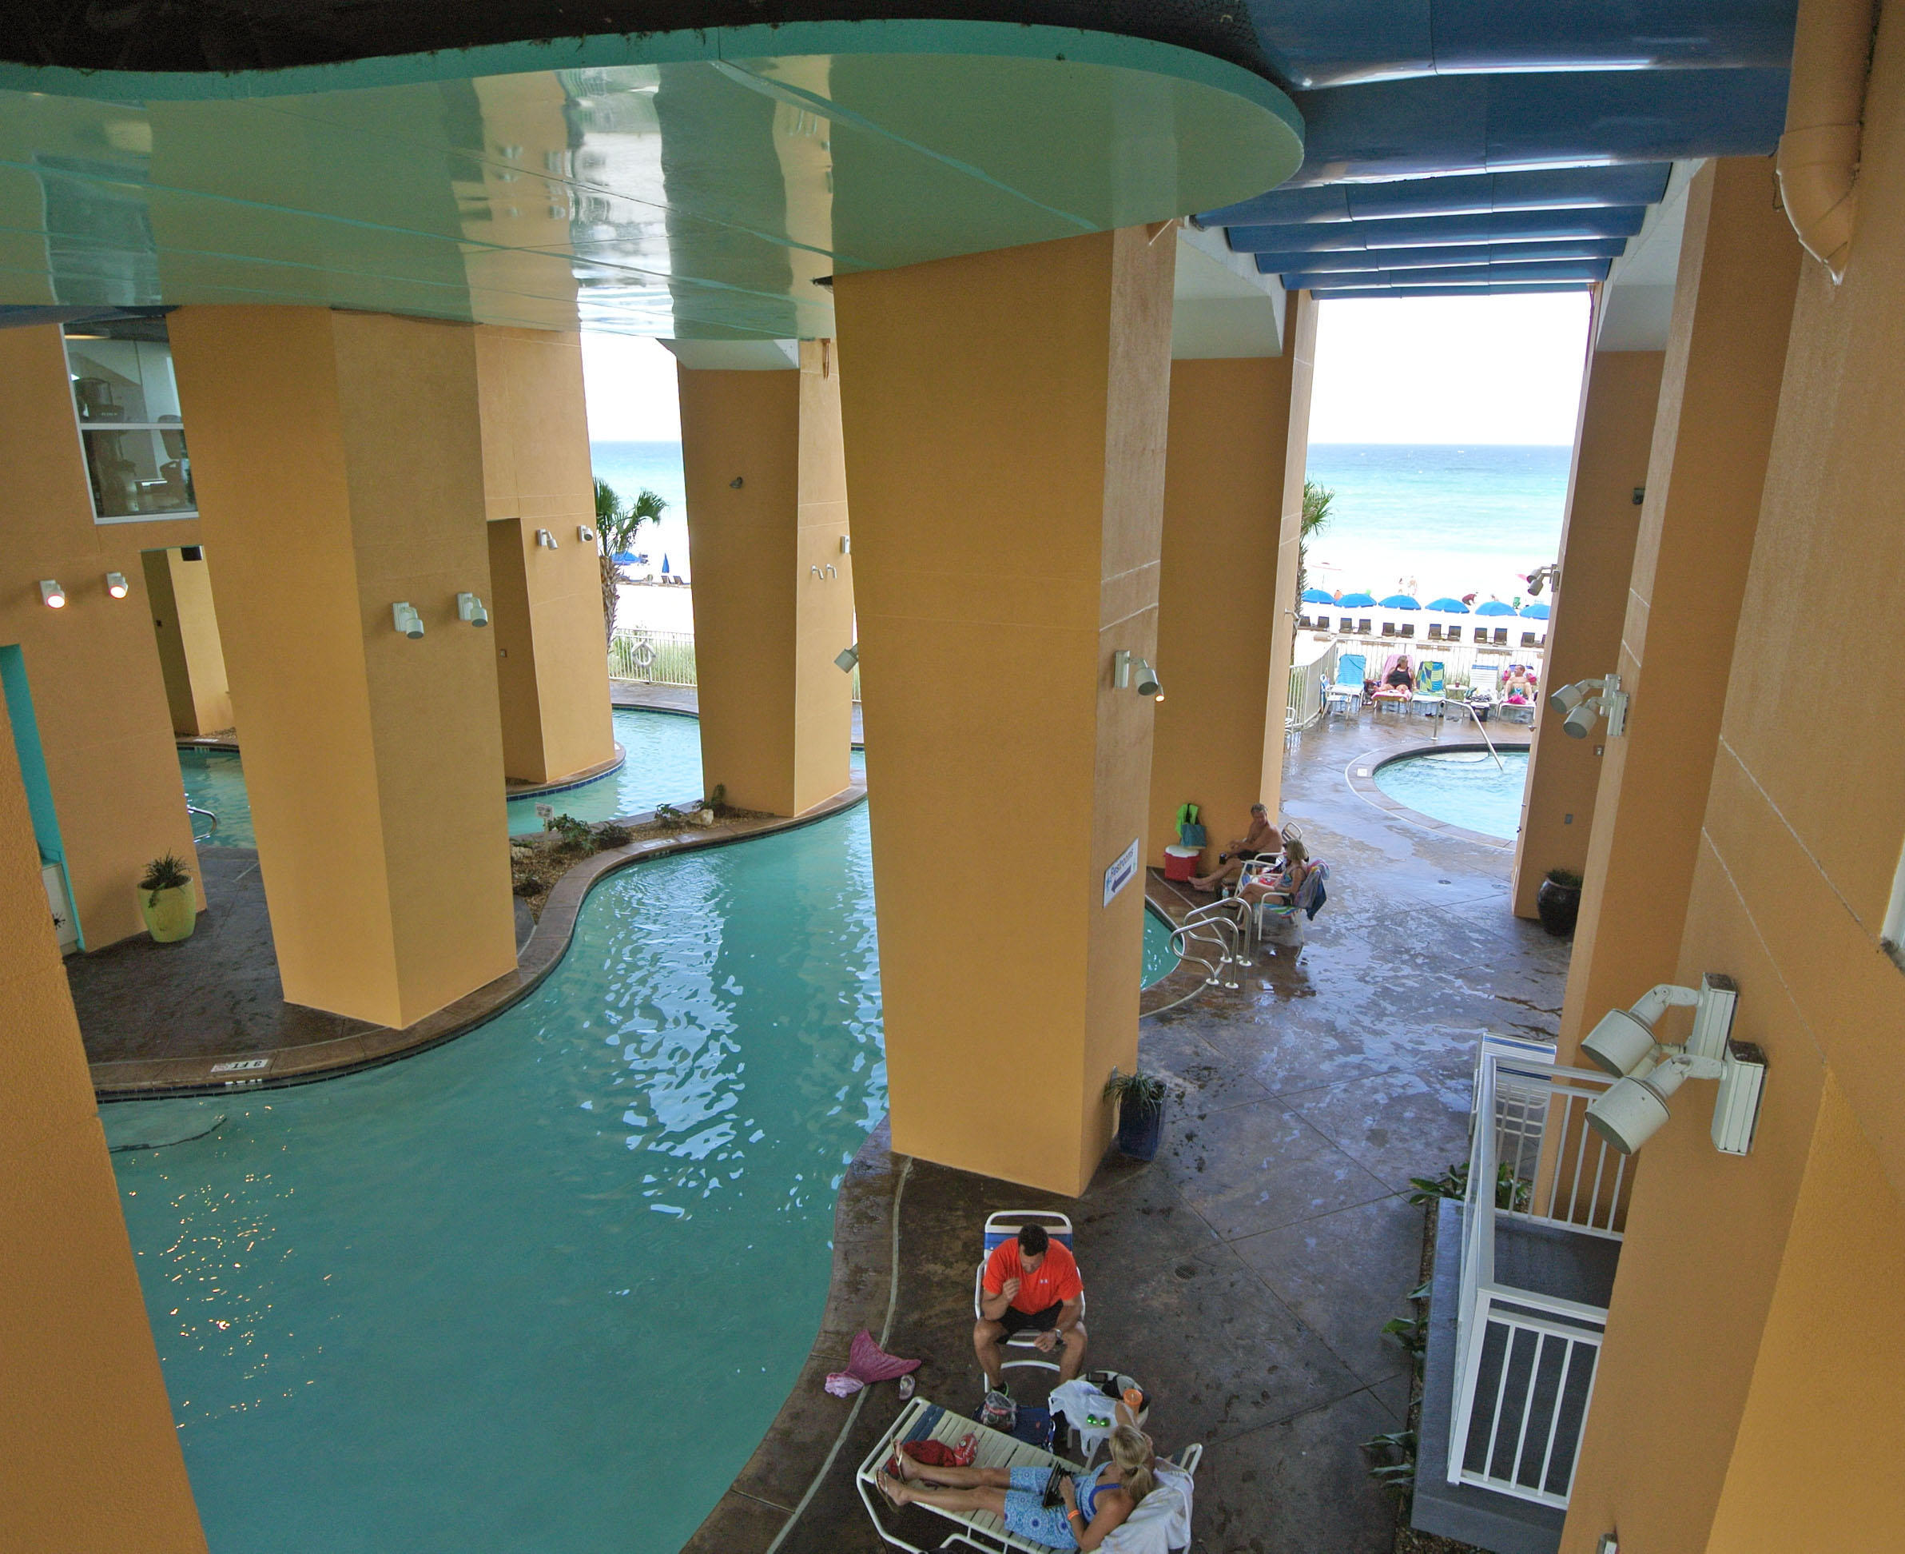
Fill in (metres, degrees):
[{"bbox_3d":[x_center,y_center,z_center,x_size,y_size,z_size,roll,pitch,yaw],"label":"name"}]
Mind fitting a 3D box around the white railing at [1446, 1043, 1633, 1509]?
[{"bbox_3d":[3.587,2.869,6.721,1.089,1.138,2.524,7,17,23],"label":"white railing"}]

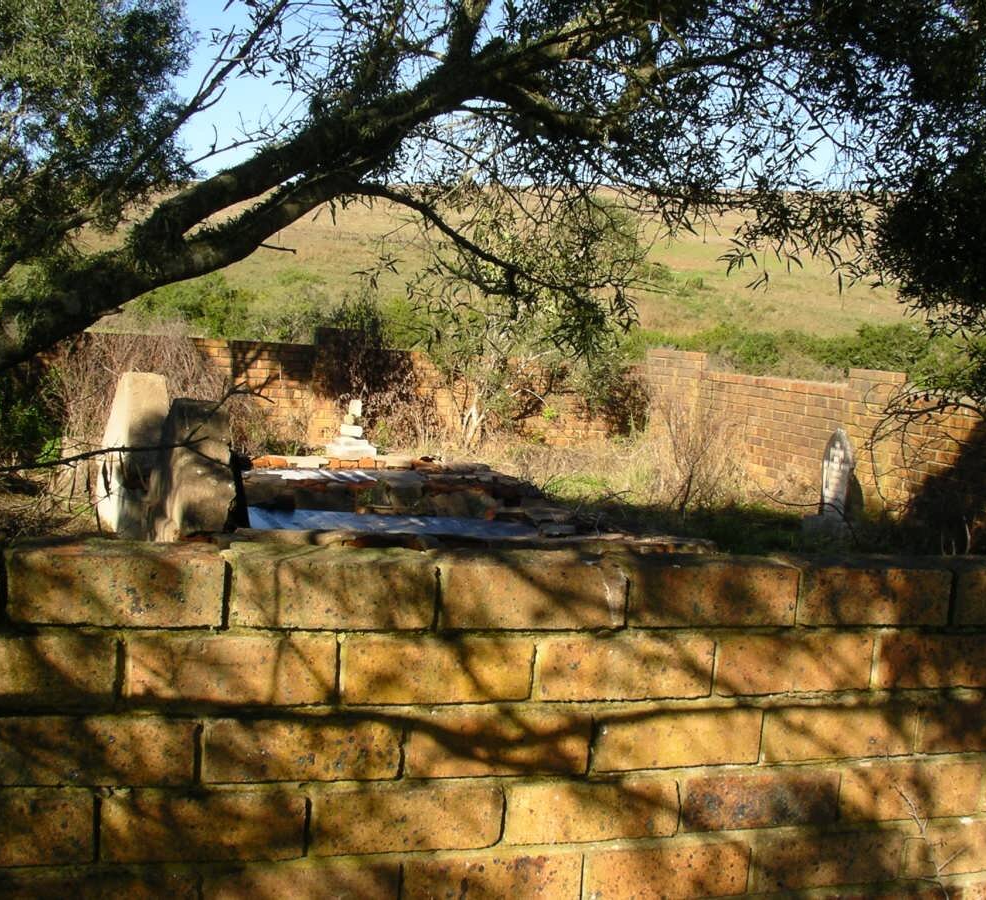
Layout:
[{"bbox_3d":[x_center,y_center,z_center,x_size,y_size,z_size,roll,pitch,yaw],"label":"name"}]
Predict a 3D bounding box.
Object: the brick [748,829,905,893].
[{"bbox_3d":[0.417,0.521,1.706,0.222,0.073,0.106,2,5,-18],"label":"brick"}]

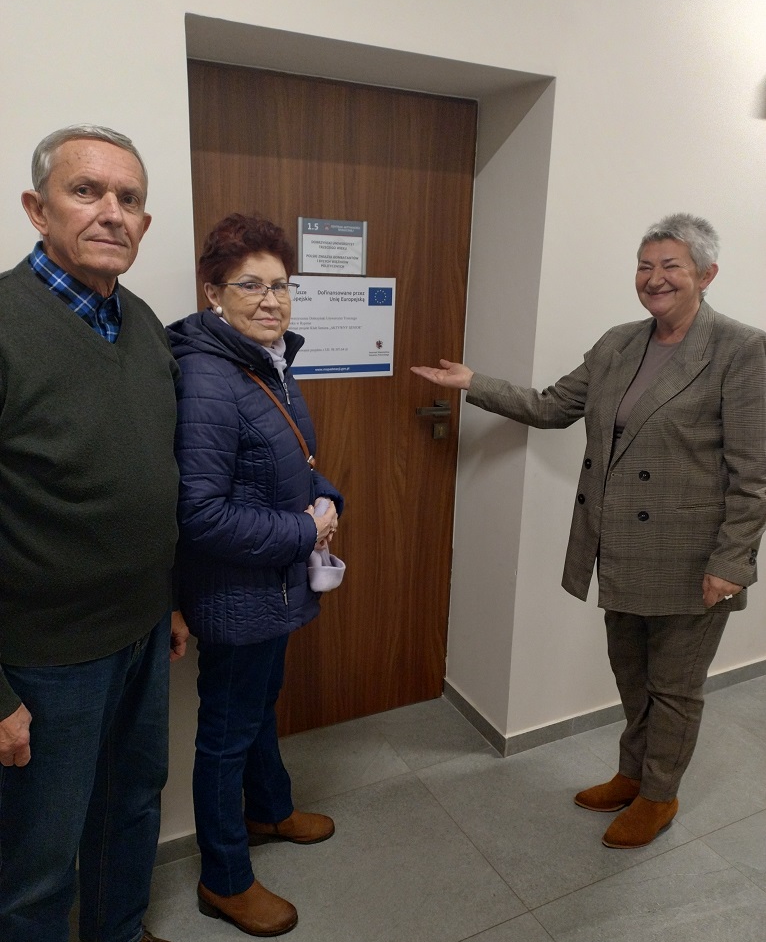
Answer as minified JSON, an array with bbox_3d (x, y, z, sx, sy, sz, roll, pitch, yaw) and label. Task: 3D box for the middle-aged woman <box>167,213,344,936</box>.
[{"bbox_3d":[-0.287,0.260,1.773,0.400,1.655,0.480,3,15,6],"label":"middle-aged woman"}]

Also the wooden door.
[{"bbox_3d":[-0.176,-0.105,2.376,0.950,2.065,0.050,-6,16,-26],"label":"wooden door"}]

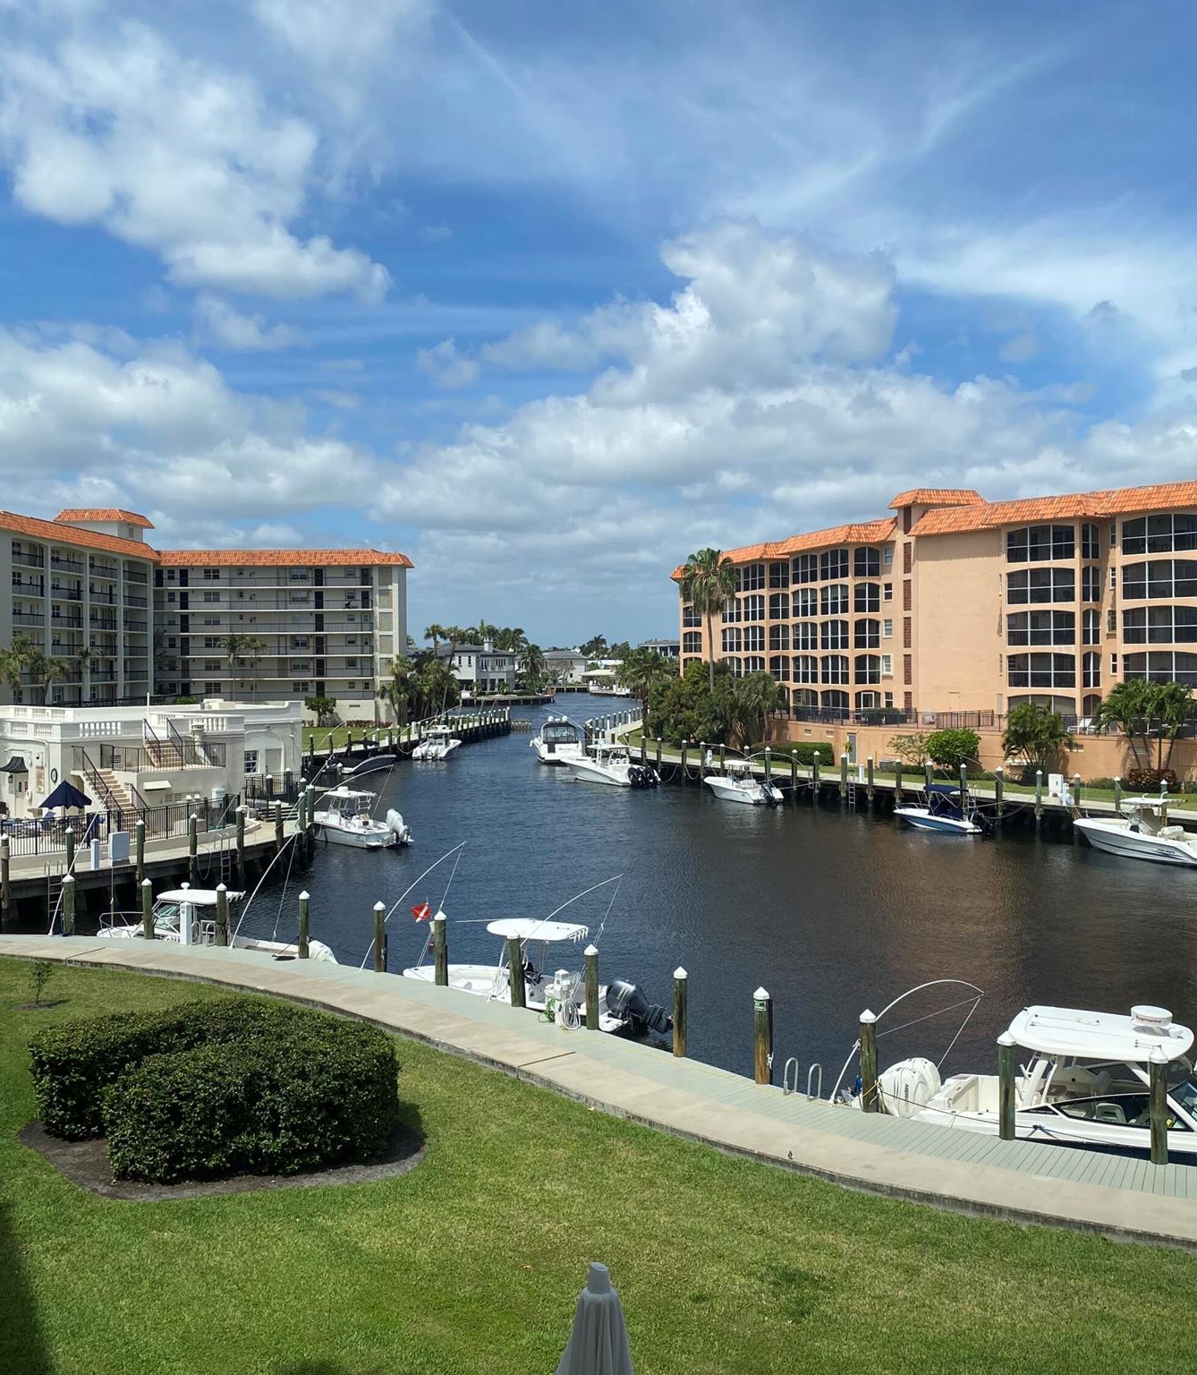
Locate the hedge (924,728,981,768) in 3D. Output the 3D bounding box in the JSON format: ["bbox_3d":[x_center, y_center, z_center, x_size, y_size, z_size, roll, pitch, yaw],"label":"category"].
[{"bbox_3d":[22.352,3.989,87.000,3.500,2.800,3.400,1,2,45],"label":"hedge"}]

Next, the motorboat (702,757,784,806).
[{"bbox_3d":[8.925,5.982,88.026,2.550,2.652,7.548,-1,1,-31],"label":"motorboat"}]

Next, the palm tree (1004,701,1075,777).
[{"bbox_3d":[26.795,3.327,83.640,4.284,4.896,4.284,0,1,18],"label":"palm tree"}]

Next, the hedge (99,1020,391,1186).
[{"bbox_3d":[-5.350,6.354,21.300,4.150,1.600,2.350,-1,1,-16],"label":"hedge"}]

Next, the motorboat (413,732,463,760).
[{"bbox_3d":[-14.586,5.333,130.560,2.958,2.856,9.180,0,1,14],"label":"motorboat"}]

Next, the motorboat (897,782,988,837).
[{"bbox_3d":[17.637,6.320,70.928,2.150,2.250,6.000,-1,1,-36],"label":"motorboat"}]

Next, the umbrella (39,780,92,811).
[{"bbox_3d":[-21.862,4.995,56.500,2.200,2.400,2.200,0,1,0],"label":"umbrella"}]

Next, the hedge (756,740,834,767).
[{"bbox_3d":[14.200,4.699,99.800,1.300,1.500,7.500,-1,1,-33],"label":"hedge"}]

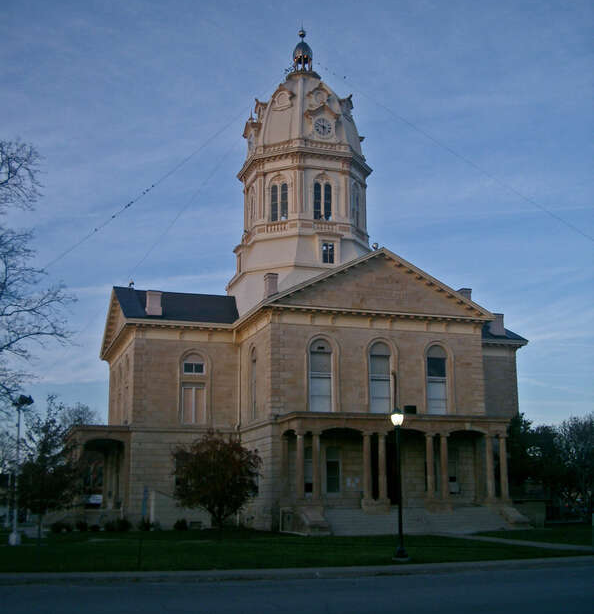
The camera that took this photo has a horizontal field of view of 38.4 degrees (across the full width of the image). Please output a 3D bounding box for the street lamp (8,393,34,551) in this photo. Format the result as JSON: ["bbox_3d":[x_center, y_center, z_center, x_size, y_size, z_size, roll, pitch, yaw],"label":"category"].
[{"bbox_3d":[-10.573,6.170,32.486,0.750,5.676,0.750,9,-16,-37],"label":"street lamp"}]

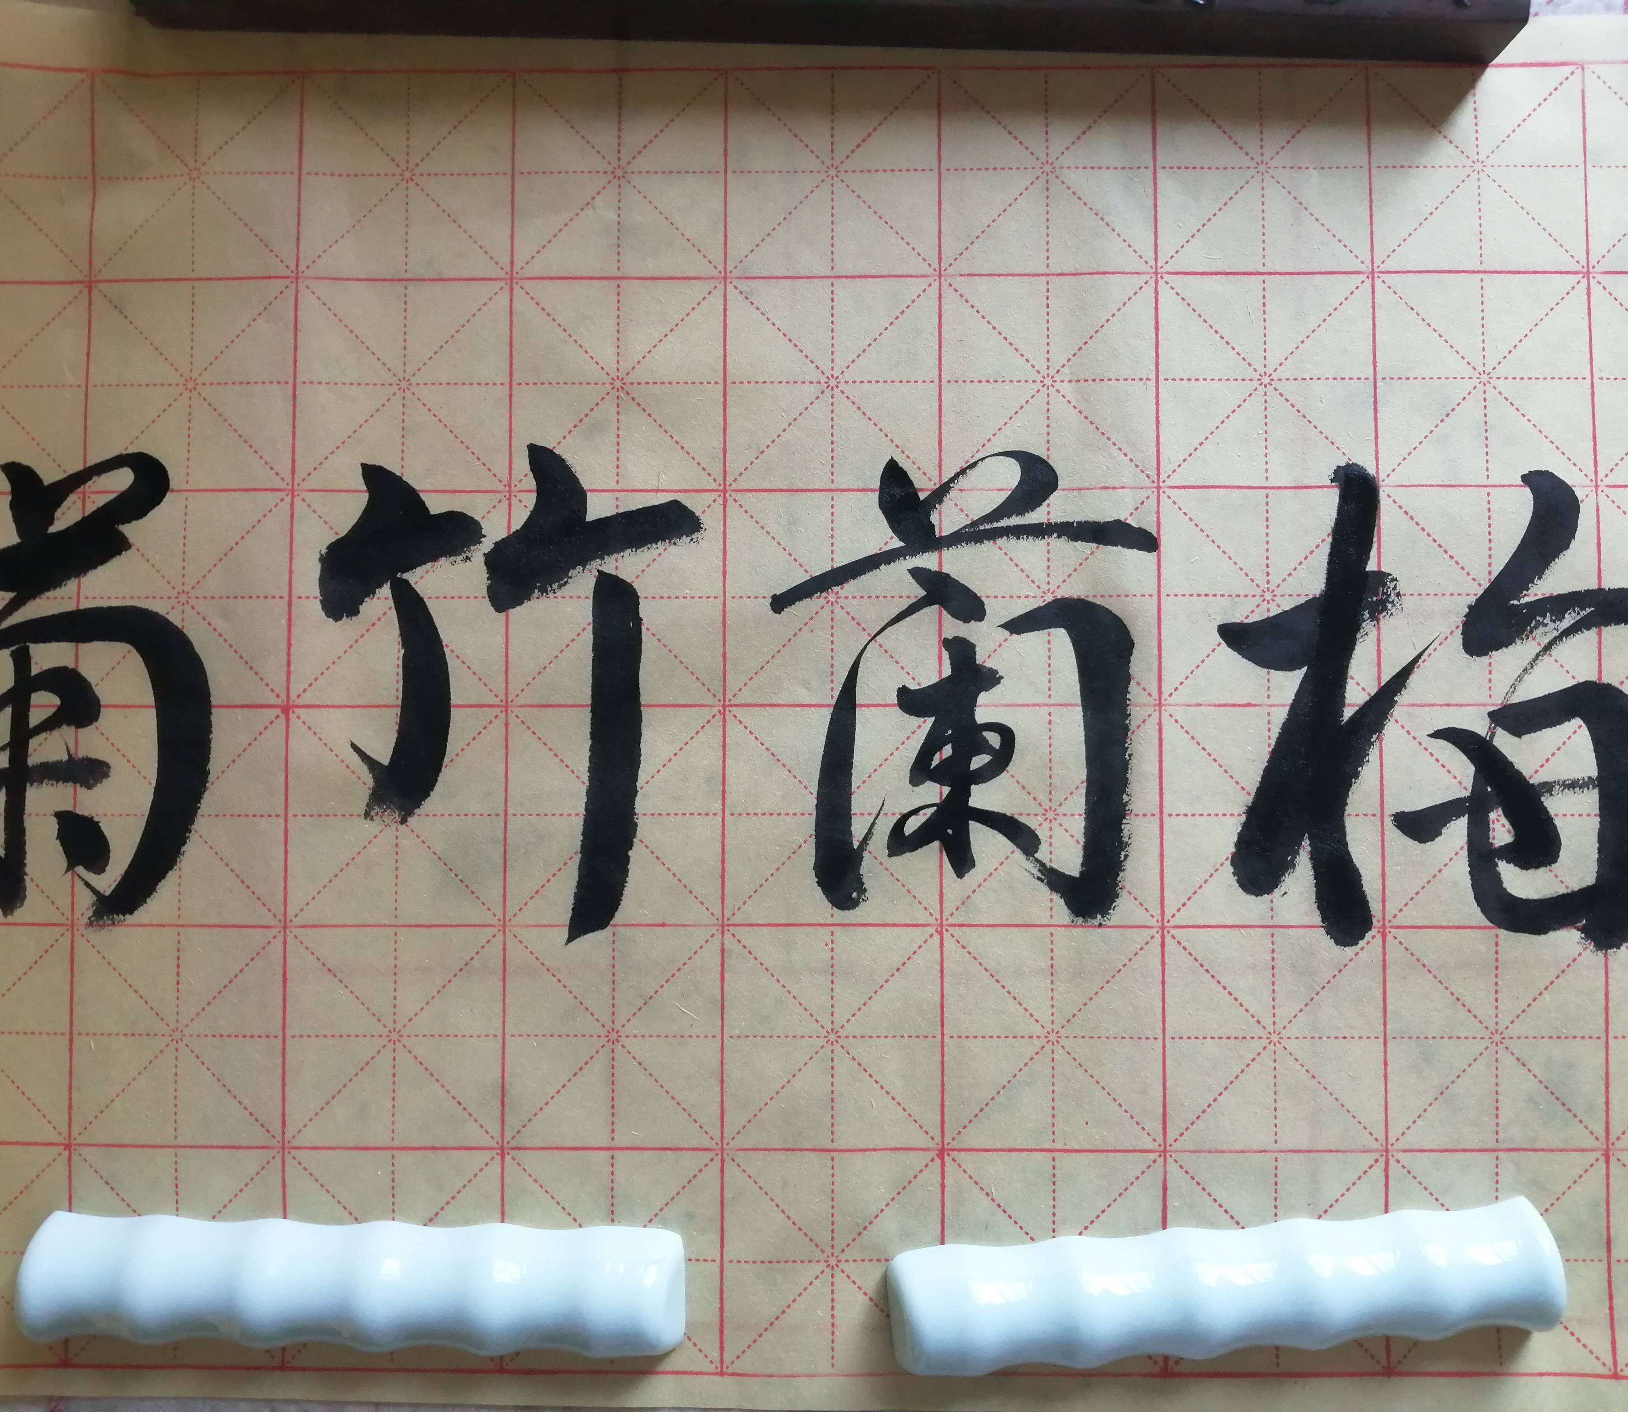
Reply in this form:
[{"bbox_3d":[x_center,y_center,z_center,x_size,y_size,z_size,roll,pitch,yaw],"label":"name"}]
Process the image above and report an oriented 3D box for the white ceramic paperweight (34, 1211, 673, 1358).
[{"bbox_3d":[-0.116,0.148,0.356,0.164,0.017,0.032,1,87,1],"label":"white ceramic paperweight"}]

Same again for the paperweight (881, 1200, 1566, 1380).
[{"bbox_3d":[0.102,0.148,0.353,0.164,0.017,0.032,-5,87,0],"label":"paperweight"}]

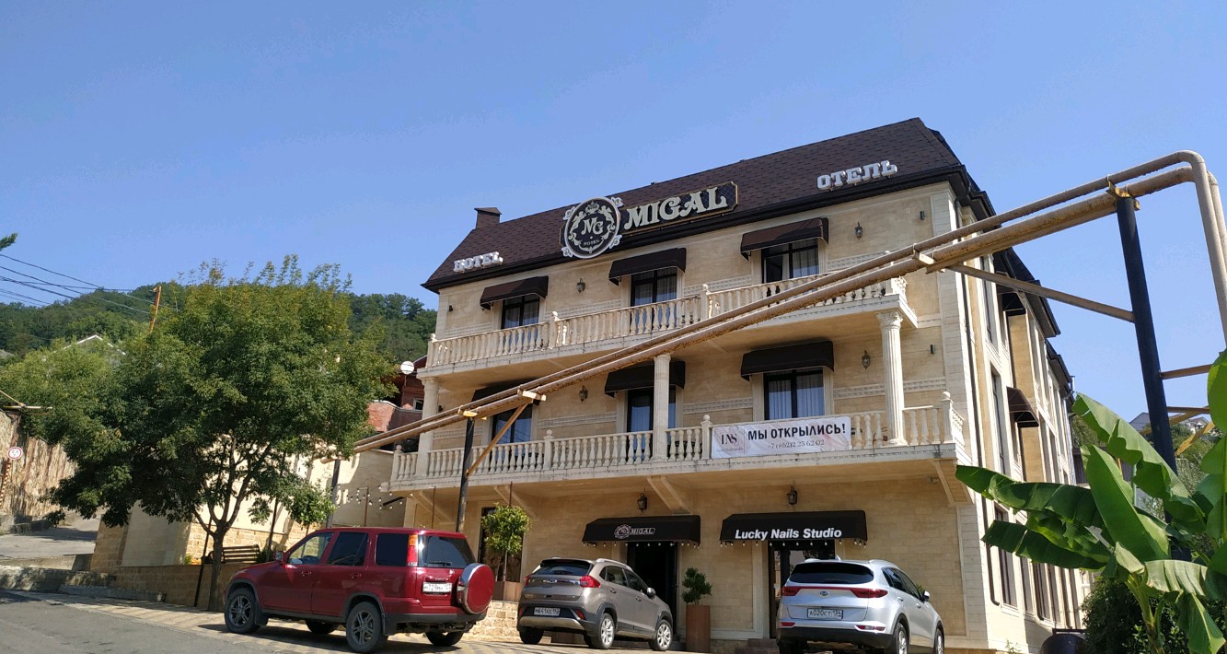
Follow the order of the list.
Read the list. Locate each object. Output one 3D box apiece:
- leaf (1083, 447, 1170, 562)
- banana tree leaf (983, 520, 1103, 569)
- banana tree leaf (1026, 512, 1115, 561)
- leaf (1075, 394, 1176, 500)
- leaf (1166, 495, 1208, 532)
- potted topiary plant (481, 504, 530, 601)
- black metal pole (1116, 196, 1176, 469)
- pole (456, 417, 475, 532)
[{"bbox_3d":[3.922,1.352,6.500,0.620,0.820,0.350,-8,-21,30],"label":"leaf"},{"bbox_3d":[4.086,2.055,8.050,1.120,0.450,0.400,-1,-18,10],"label":"banana tree leaf"},{"bbox_3d":[3.597,1.646,6.700,0.680,0.330,0.350,-7,-21,27],"label":"banana tree leaf"},{"bbox_3d":[4.095,0.962,6.800,0.780,0.720,0.400,-8,-21,30],"label":"leaf"},{"bbox_3d":[5.343,1.734,7.950,0.360,0.360,0.300,6,-18,-11],"label":"leaf"},{"bbox_3d":[-2.196,4.618,17.400,1.020,2.000,1.000,-9,-22,31],"label":"potted topiary plant"},{"bbox_3d":[5.701,1.115,8.779,0.200,5.400,0.200,-8,-21,30],"label":"black metal pole"},{"bbox_3d":[-3.873,4.780,21.755,0.190,4.900,0.190,-8,-21,30],"label":"pole"}]

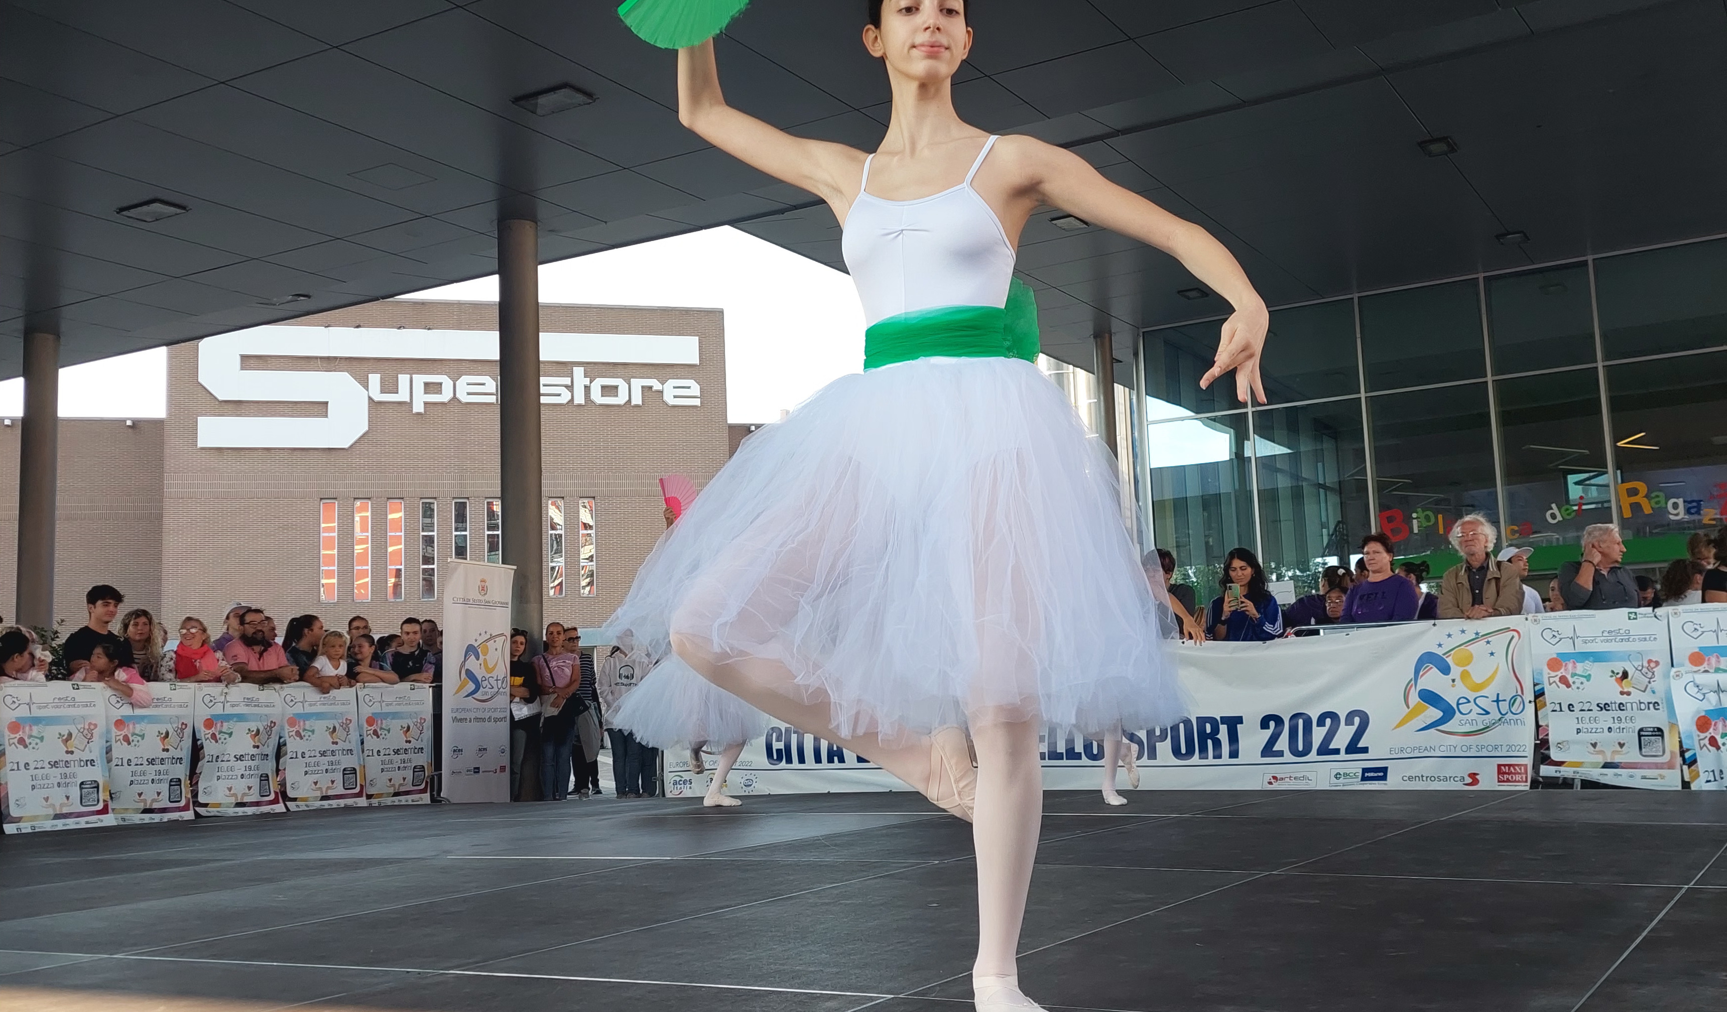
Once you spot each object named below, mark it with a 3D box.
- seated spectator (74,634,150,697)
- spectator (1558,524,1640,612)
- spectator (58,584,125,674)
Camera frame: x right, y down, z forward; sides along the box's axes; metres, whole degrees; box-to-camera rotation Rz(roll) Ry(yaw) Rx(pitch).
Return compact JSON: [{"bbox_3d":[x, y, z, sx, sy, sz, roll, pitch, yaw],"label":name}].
[{"bbox_3d":[-4.651,1.511,9.804,0.450,1.420,0.420,0,-8,-18],"label":"seated spectator"},{"bbox_3d":[3.791,0.866,8.045,0.500,1.555,0.380,-3,-8,9],"label":"spectator"},{"bbox_3d":[-4.926,1.383,10.179,0.500,1.797,0.360,2,-9,-30],"label":"spectator"}]

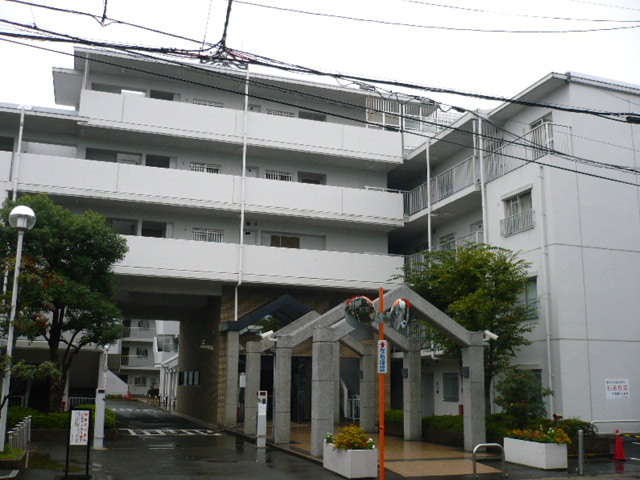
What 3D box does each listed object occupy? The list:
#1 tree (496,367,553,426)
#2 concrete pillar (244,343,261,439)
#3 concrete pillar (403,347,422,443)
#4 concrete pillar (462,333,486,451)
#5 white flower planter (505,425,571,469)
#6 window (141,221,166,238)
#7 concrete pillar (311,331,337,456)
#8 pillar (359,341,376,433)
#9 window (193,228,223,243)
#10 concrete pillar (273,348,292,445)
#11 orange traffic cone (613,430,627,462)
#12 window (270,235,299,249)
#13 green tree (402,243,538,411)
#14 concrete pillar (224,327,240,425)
[{"bbox_3d":[5.308,4.200,16.853,1.420,1.650,1.420,-3,-13,17],"label":"tree"},{"bbox_3d":[-2.055,4.431,19.430,0.354,2.714,0.354,5,-13,-19],"label":"concrete pillar"},{"bbox_3d":[2.716,4.459,19.017,0.394,2.720,0.394,5,-13,-20],"label":"concrete pillar"},{"bbox_3d":[3.689,3.624,15.500,0.354,2.739,0.354,5,-13,-19],"label":"concrete pillar"},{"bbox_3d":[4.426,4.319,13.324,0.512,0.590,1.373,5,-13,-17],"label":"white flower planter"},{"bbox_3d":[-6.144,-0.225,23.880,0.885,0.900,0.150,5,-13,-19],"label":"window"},{"bbox_3d":[0.068,3.449,14.761,0.394,2.816,0.394,5,-13,-20],"label":"concrete pillar"},{"bbox_3d":[1.596,5.055,21.985,0.394,2.800,0.394,5,-13,-20],"label":"pillar"},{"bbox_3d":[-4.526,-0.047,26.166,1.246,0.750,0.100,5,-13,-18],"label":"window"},{"bbox_3d":[-0.997,3.977,16.922,0.354,2.573,0.354,5,-13,-19],"label":"concrete pillar"},{"bbox_3d":[6.655,4.590,14.467,0.340,0.660,0.340,-5,-13,23],"label":"orange traffic cone"},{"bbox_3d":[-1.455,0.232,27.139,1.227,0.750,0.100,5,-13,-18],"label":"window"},{"bbox_3d":[4.381,2.751,19.078,3.700,5.620,3.500,-2,-13,13],"label":"green tree"},{"bbox_3d":[-3.232,5.037,23.554,0.394,3.400,0.394,5,-13,-20],"label":"concrete pillar"}]

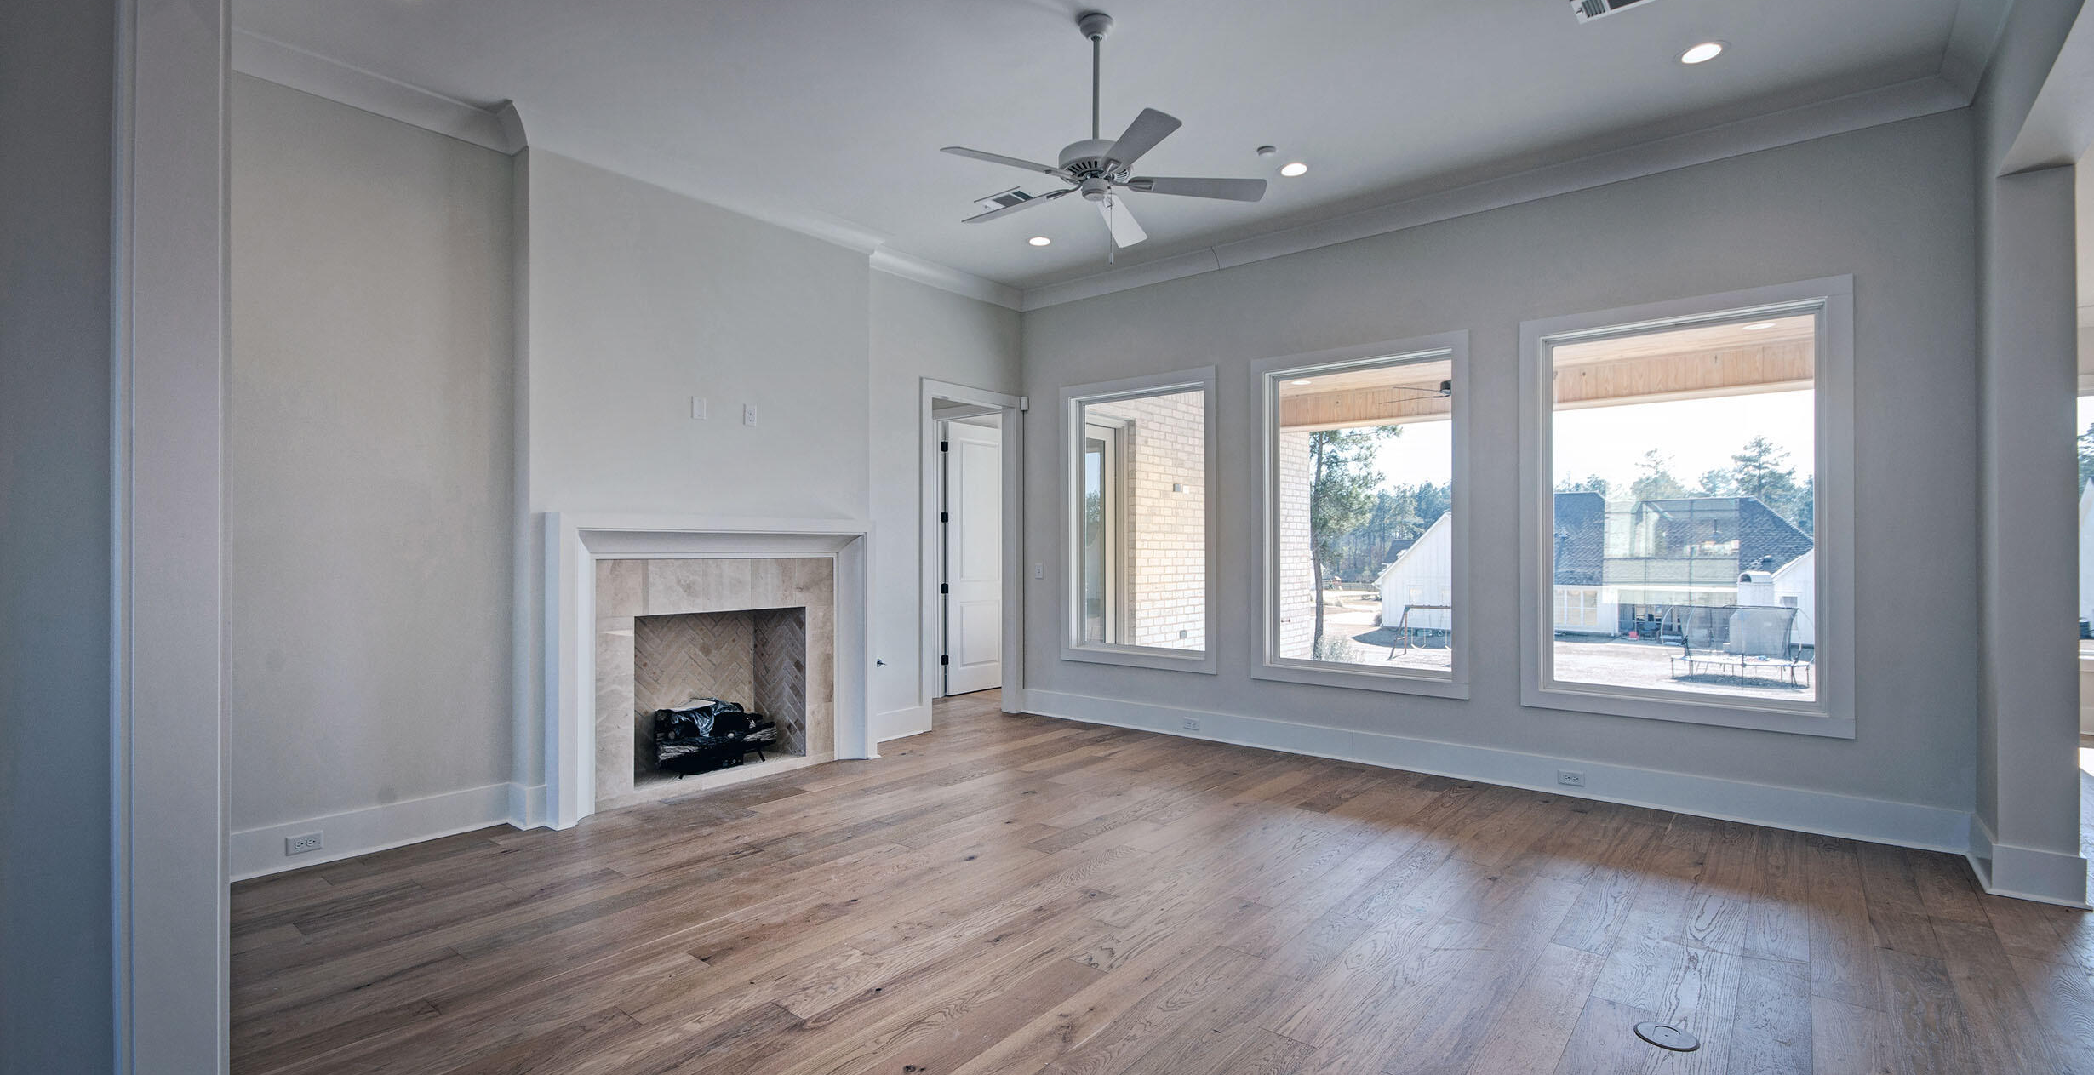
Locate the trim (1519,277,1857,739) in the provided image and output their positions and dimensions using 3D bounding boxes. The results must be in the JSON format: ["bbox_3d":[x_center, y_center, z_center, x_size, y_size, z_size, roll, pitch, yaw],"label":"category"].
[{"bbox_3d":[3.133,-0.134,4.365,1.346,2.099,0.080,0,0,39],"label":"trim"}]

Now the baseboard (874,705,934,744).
[{"bbox_3d":[-1.016,1.299,6.040,0.025,0.186,0.621,0,0,39],"label":"baseboard"}]

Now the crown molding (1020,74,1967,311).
[{"bbox_3d":[1.820,-1.884,5.327,5.332,0.135,0.121,0,0,39],"label":"crown molding"}]

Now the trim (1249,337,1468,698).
[{"bbox_3d":[1.895,-0.118,5.367,1.327,2.098,0.100,0,0,39],"label":"trim"}]

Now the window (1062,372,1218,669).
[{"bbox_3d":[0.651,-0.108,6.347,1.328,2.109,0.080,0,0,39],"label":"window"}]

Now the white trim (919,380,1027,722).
[{"bbox_3d":[-0.583,0.131,6.624,0.080,2.529,1.134,0,0,39],"label":"white trim"}]

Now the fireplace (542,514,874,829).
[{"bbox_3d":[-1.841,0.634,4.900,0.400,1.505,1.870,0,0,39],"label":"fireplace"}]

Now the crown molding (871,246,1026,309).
[{"bbox_3d":[-0.670,-1.873,6.383,0.121,0.130,1.620,0,0,39],"label":"crown molding"}]

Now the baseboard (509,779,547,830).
[{"bbox_3d":[-2.499,1.289,4.188,0.182,0.189,0.115,0,0,39],"label":"baseboard"}]

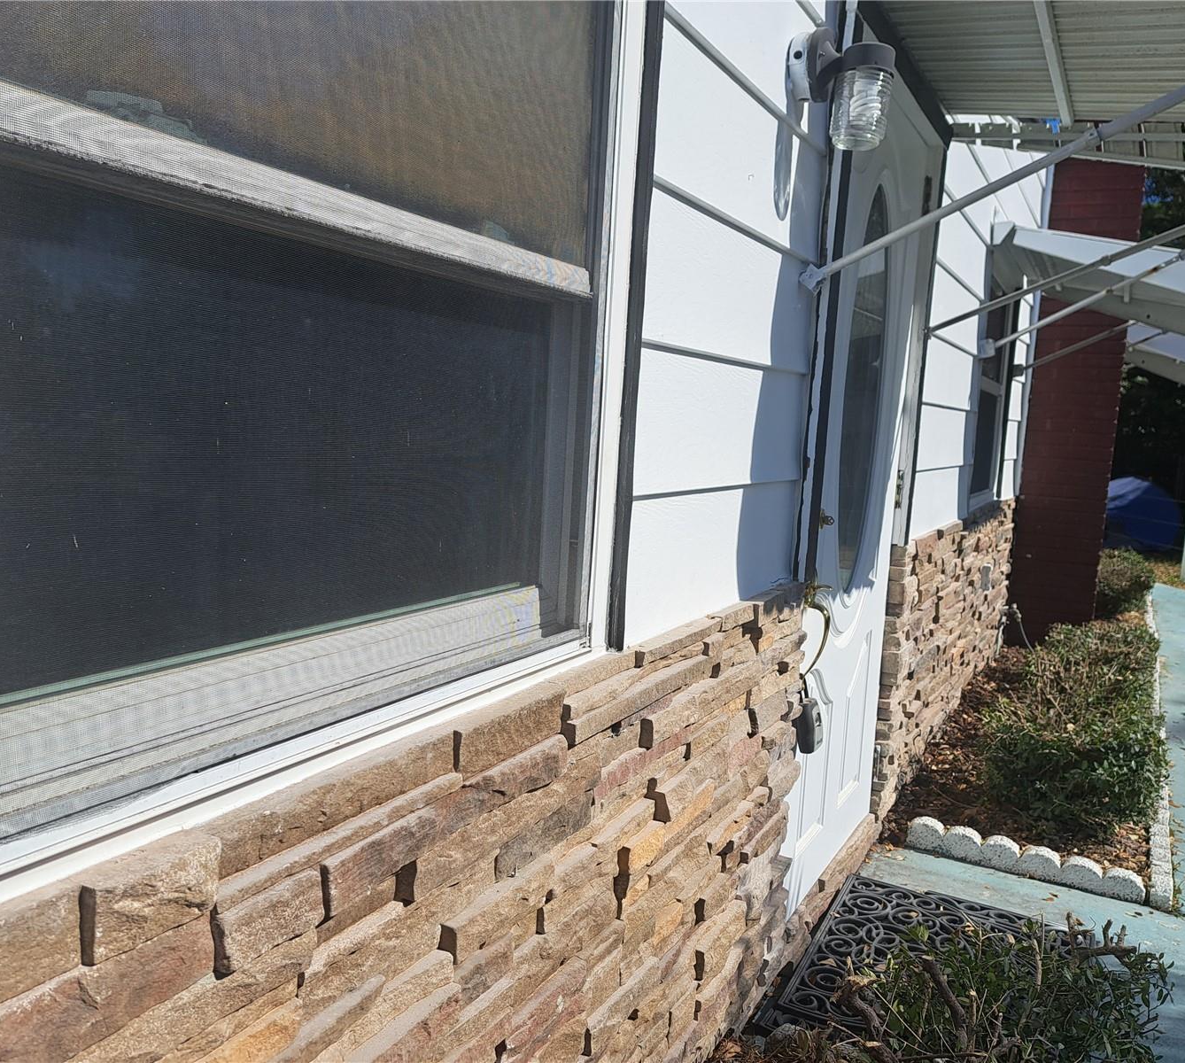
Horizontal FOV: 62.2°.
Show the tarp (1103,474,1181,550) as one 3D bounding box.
[{"bbox_3d":[6.605,-0.210,12.000,1.250,0.920,1.000,7,8,29],"label":"tarp"}]

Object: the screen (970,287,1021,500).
[{"bbox_3d":[1.724,-0.604,4.247,0.070,1.020,0.880,7,8,29],"label":"screen"}]

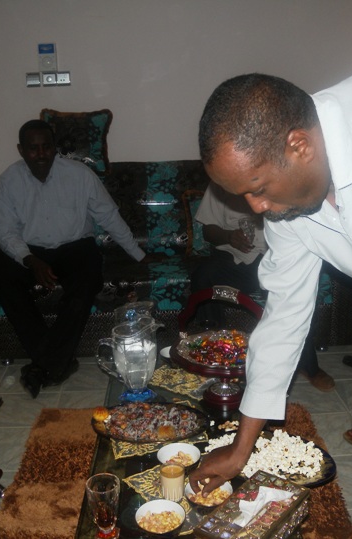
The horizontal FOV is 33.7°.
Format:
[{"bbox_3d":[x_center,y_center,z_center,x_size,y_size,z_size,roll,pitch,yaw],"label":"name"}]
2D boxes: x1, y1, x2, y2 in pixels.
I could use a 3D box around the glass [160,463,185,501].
[{"bbox_3d":[-0.010,0.480,1.331,0.055,0.077,0.055,-2,15,-3],"label":"glass"}]

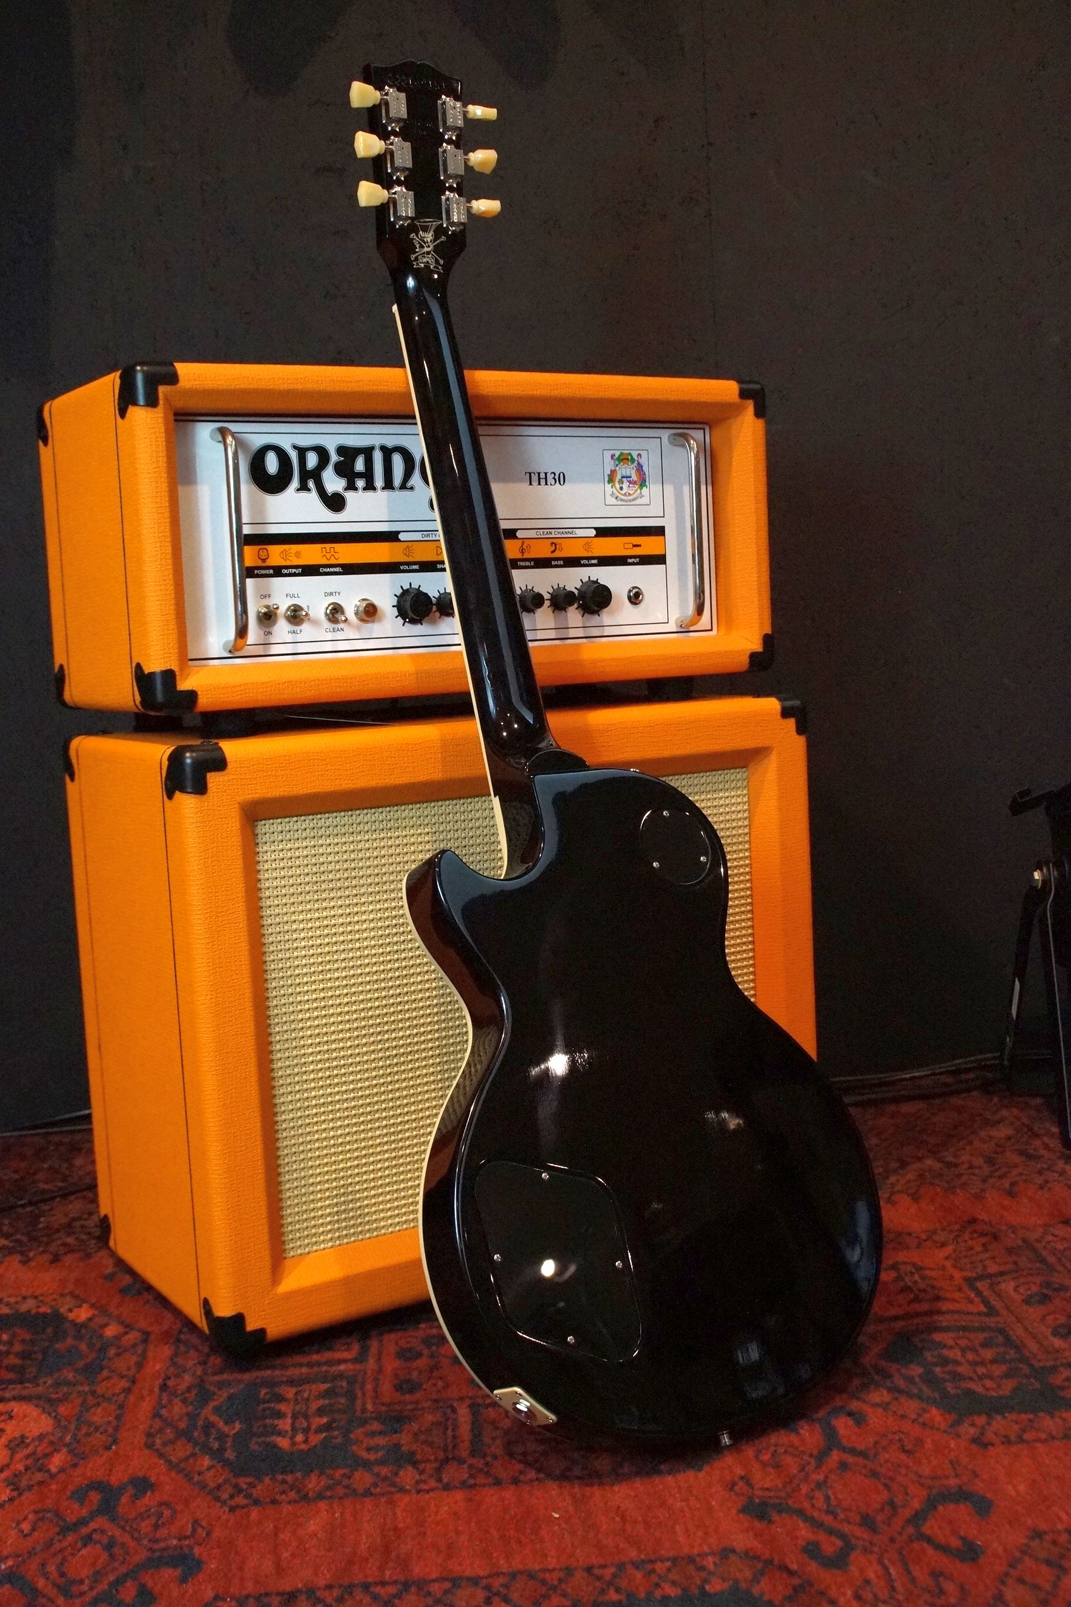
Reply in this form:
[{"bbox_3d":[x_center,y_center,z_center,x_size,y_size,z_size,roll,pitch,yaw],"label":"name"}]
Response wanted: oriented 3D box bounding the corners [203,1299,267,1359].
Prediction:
[{"bbox_3d":[-0.213,0.365,1.145,0.034,0.037,0.038,-6,6,-32],"label":"corners"}]

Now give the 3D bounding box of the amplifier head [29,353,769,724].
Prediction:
[{"bbox_3d":[-0.100,-0.221,1.365,0.554,0.247,0.264,-7,8,-31],"label":"amplifier head"}]

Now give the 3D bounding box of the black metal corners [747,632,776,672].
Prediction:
[{"bbox_3d":[0.187,-0.133,1.414,0.034,0.037,0.038,-7,8,-31],"label":"black metal corners"}]

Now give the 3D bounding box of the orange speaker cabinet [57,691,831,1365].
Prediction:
[{"bbox_3d":[-0.068,0.139,1.371,0.552,0.430,0.291,-6,6,-32],"label":"orange speaker cabinet"}]

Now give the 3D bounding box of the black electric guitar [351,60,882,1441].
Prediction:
[{"bbox_3d":[0.001,-0.076,1.134,0.333,1.010,0.105,-4,-18,-34],"label":"black electric guitar"}]

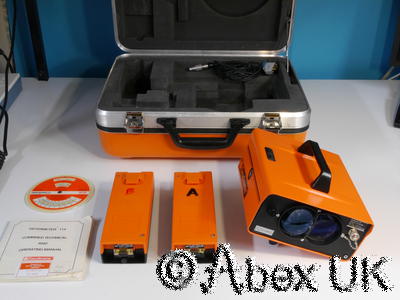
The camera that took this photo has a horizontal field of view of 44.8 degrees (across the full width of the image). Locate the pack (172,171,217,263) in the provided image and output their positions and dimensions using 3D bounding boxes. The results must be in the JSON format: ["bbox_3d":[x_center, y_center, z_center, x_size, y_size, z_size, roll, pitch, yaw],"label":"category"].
[{"bbox_3d":[-0.011,0.122,0.926,0.077,0.048,0.213,0,31,-1],"label":"pack"}]

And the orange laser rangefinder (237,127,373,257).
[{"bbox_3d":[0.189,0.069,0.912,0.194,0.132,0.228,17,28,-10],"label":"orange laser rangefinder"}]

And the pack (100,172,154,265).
[{"bbox_3d":[-0.125,0.115,0.875,0.073,0.042,0.216,-1,29,-2],"label":"pack"}]

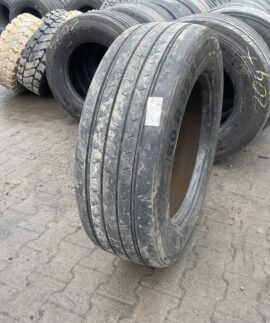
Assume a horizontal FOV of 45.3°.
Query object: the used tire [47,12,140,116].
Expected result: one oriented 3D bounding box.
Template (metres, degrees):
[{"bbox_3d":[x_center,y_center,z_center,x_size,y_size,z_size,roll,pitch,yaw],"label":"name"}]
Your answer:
[{"bbox_3d":[-0.264,-0.712,2.644,0.935,0.935,0.310,9,30,20],"label":"used tire"}]

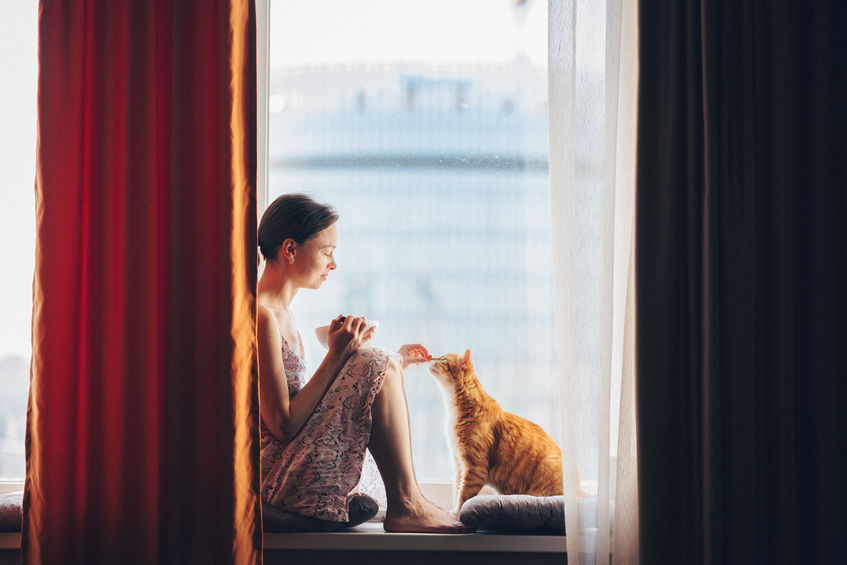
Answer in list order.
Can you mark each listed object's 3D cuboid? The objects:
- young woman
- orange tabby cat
[{"bbox_3d":[-0.188,0.208,5.130,0.635,0.875,0.450,0,0,6],"label":"young woman"},{"bbox_3d":[0.220,0.385,5.200,0.410,0.425,0.190,0,0,0],"label":"orange tabby cat"}]

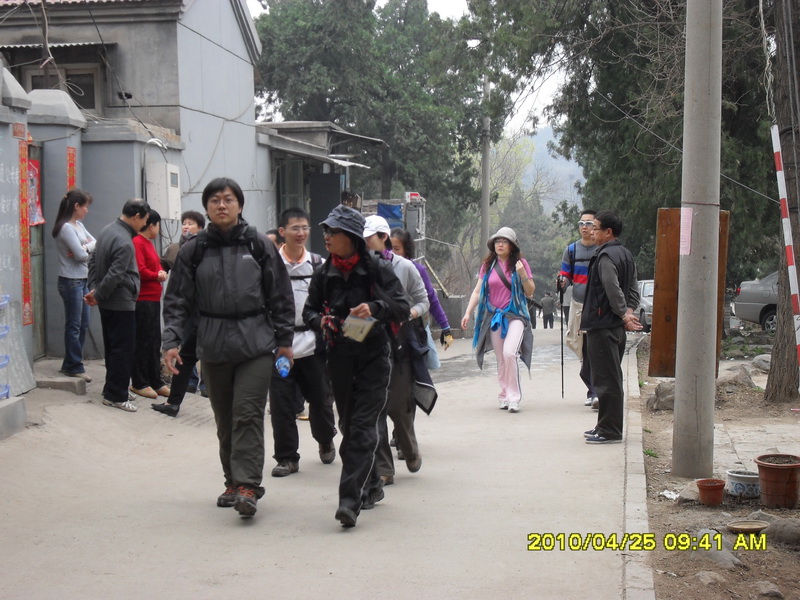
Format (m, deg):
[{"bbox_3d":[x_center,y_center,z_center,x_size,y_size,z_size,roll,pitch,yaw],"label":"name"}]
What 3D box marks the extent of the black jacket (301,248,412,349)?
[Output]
[{"bbox_3d":[-0.223,0.003,6.750,0.540,0.530,0.360,1,5,14],"label":"black jacket"}]

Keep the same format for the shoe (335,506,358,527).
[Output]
[{"bbox_3d":[-0.257,1.048,6.450,0.100,0.100,0.260,1,-20,12],"label":"shoe"}]

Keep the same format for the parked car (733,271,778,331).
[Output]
[{"bbox_3d":[8.200,0.060,23.800,1.700,1.420,4.500,-4,7,-40],"label":"parked car"}]

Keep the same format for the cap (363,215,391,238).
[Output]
[{"bbox_3d":[-0.155,-0.446,8.000,0.250,0.140,0.175,-13,12,-33],"label":"cap"}]

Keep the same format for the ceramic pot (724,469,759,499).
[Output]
[{"bbox_3d":[1.974,1.043,7.450,0.255,0.130,0.255,0,5,0],"label":"ceramic pot"}]

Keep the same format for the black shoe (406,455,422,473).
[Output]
[{"bbox_3d":[0.087,0.980,8.200,0.100,0.110,0.260,0,43,3],"label":"black shoe"}]

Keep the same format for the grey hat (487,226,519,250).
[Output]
[{"bbox_3d":[0.919,-0.544,11.750,0.290,0.200,0.300,0,5,0],"label":"grey hat"}]

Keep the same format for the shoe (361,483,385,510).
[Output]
[{"bbox_3d":[-0.154,1.061,7.130,0.100,0.110,0.265,2,17,18],"label":"shoe"}]

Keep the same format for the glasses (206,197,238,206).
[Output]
[{"bbox_3d":[-0.916,-0.508,6.800,0.145,0.045,0.140,0,5,0],"label":"glasses"}]

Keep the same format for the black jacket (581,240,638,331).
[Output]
[{"bbox_3d":[1.519,-0.105,9.550,0.330,0.650,0.460,2,6,22],"label":"black jacket"}]

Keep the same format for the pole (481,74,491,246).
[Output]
[{"bbox_3d":[2.611,-3.416,40.000,0.250,8.600,0.250,0,5,0],"label":"pole"}]

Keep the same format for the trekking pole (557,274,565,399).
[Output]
[{"bbox_3d":[1.440,0.335,11.750,0.060,1.120,0.060,0,15,0],"label":"trekking pole"}]

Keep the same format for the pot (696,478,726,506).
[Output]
[{"bbox_3d":[1.672,1.030,7.070,0.153,0.120,0.153,0,5,0],"label":"pot"}]

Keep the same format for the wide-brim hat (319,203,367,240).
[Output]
[{"bbox_3d":[-0.279,-0.395,6.750,0.280,0.160,0.260,18,-5,-33],"label":"wide-brim hat"}]

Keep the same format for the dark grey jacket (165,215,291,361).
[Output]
[{"bbox_3d":[-0.885,-0.052,6.800,0.670,0.730,0.360,0,5,-2],"label":"dark grey jacket"}]

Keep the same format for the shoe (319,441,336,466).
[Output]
[{"bbox_3d":[-0.480,0.980,8.720,0.107,0.120,0.290,0,25,-2],"label":"shoe"}]

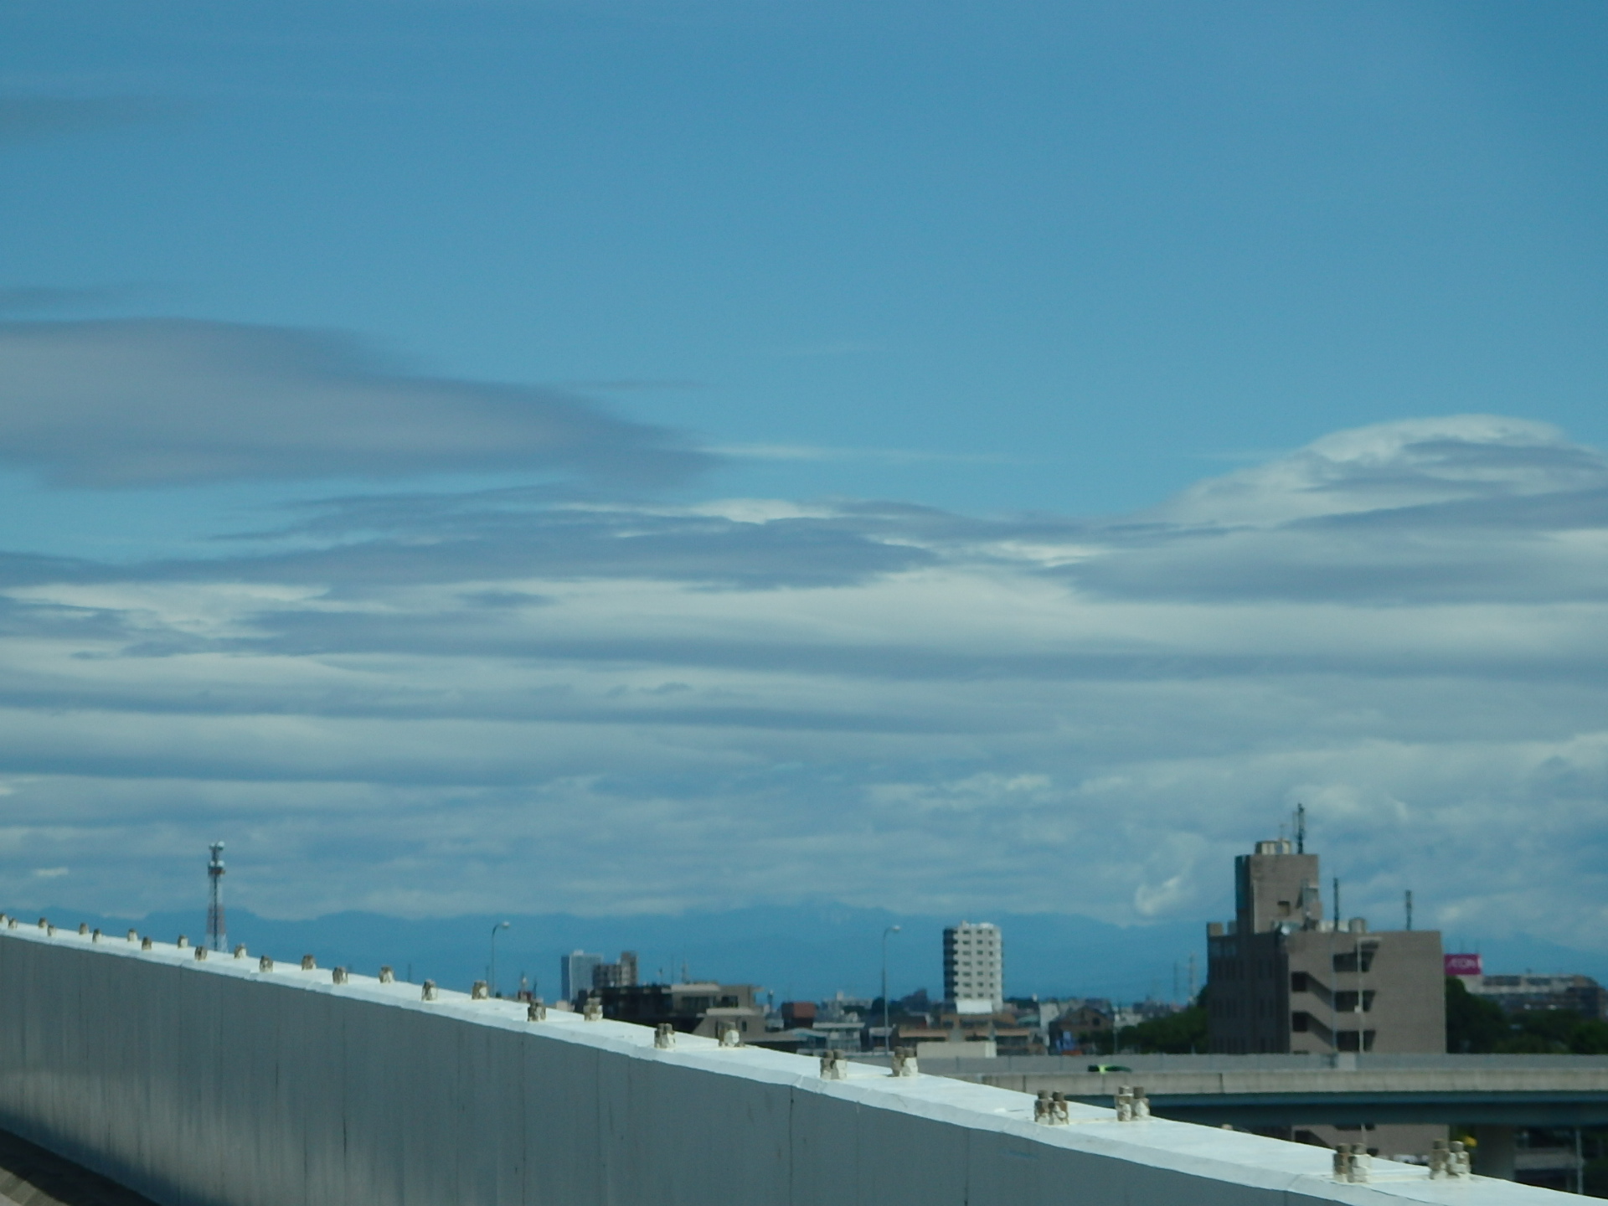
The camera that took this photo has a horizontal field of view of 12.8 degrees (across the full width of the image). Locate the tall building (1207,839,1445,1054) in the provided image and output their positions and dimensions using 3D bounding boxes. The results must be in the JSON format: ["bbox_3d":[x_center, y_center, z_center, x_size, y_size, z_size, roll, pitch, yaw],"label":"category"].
[{"bbox_3d":[40.811,31.616,560.000,13.700,26.000,13.200,0,-3,-24],"label":"tall building"}]

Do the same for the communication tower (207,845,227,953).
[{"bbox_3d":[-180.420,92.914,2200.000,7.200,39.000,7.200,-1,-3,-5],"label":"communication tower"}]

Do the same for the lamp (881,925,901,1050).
[{"bbox_3d":[5.980,26.632,490.000,0.400,9.200,1.900,1,-4,-40],"label":"lamp"}]

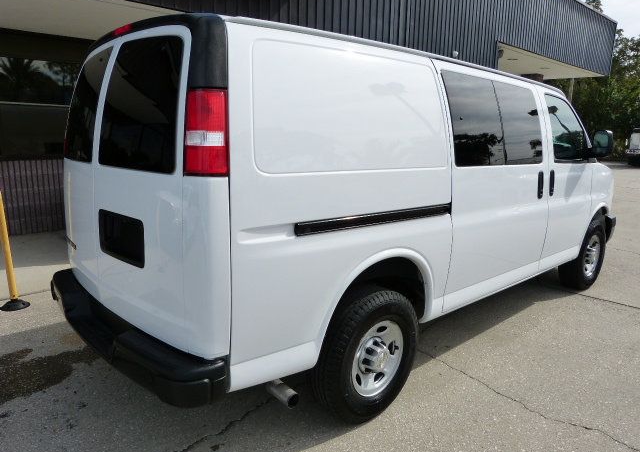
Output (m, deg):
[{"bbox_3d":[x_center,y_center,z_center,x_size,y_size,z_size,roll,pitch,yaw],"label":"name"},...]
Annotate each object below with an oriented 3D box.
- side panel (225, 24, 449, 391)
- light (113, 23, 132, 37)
[{"bbox_3d":[0.172,-0.111,2.285,1.515,1.520,0.180,-9,15,-42],"label":"side panel"},{"bbox_3d":[-0.983,-0.981,2.316,0.055,0.045,0.270,-9,15,-42],"label":"light"}]

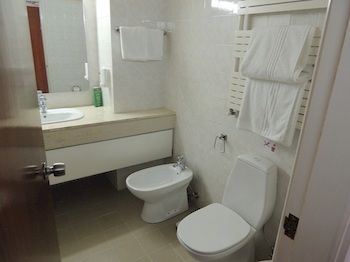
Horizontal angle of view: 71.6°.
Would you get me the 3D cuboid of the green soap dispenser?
[{"bbox_3d":[-0.768,-0.338,2.424,0.072,0.185,0.050,-9,22,-32],"label":"green soap dispenser"}]

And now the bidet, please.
[{"bbox_3d":[-0.131,0.555,2.126,0.577,0.385,0.384,-9,22,-32],"label":"bidet"}]

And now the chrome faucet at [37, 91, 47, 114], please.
[{"bbox_3d":[-1.118,-0.227,2.047,0.058,0.175,0.130,-9,22,-32],"label":"chrome faucet"}]

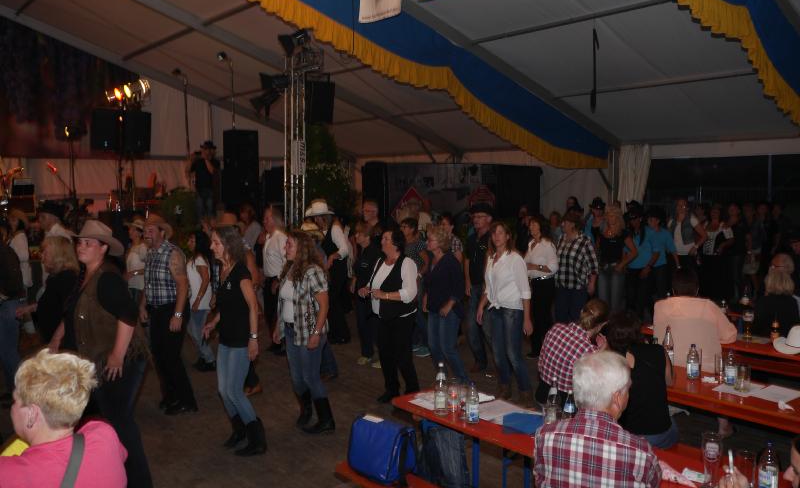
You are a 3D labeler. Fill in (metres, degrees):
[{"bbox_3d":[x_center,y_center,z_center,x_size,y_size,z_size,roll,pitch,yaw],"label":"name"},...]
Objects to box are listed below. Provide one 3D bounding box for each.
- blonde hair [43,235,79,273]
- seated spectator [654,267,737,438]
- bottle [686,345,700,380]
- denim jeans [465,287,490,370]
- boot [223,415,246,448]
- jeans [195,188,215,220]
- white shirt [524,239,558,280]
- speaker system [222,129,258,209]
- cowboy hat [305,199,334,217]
[{"bbox_3d":[-2.511,0.070,4.800,0.240,0.270,0.200,0,4,0],"label":"blonde hair"},{"bbox_3d":[2.188,0.855,4.760,0.540,1.330,0.740,3,5,38],"label":"seated spectator"},{"bbox_3d":[1.787,0.714,3.940,0.074,0.208,0.074,1,4,24],"label":"bottle"},{"bbox_3d":[0.875,0.854,7.030,0.380,0.920,0.320,3,5,43],"label":"denim jeans"},{"bbox_3d":[-1.257,1.412,4.930,0.250,0.265,0.100,-3,5,-35],"label":"boot"},{"bbox_3d":[-3.321,-0.427,11.022,0.380,0.980,0.300,-1,5,-16],"label":"jeans"},{"bbox_3d":[1.727,0.189,7.900,0.440,0.520,0.280,4,6,37],"label":"white shirt"},{"bbox_3d":[-2.600,-1.169,10.549,0.500,1.330,0.460,-1,5,-20],"label":"speaker system"},{"bbox_3d":[-1.033,-0.448,8.357,0.330,0.170,0.380,4,6,38],"label":"cowboy hat"}]

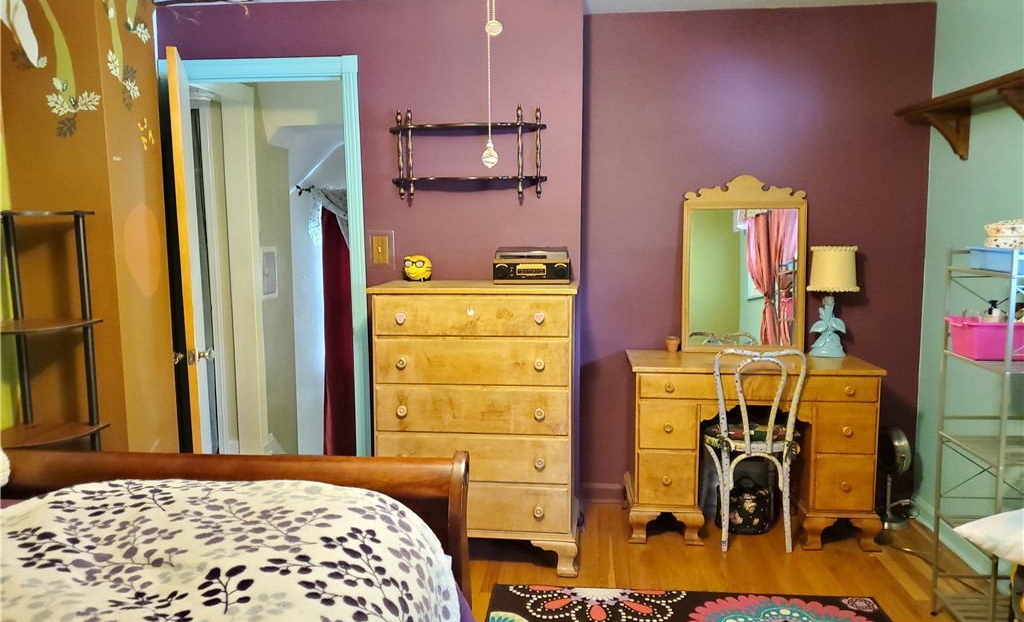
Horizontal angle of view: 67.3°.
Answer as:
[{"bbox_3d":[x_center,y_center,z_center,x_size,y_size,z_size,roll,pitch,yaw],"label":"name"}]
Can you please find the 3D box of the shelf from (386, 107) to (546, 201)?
[{"bbox_3d":[-0.196,-0.683,3.329,0.687,0.401,0.148,0,6,5],"label":"shelf"}]

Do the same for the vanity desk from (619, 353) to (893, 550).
[{"bbox_3d":[1.059,0.605,3.514,1.060,0.777,0.492,0,6,5],"label":"vanity desk"}]

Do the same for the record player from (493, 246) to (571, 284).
[{"bbox_3d":[0.095,-0.189,3.247,0.310,0.140,0.272,0,6,5],"label":"record player"}]

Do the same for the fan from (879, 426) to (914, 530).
[{"bbox_3d":[1.754,0.759,3.543,0.158,0.455,0.208,-1,6,-10],"label":"fan"}]

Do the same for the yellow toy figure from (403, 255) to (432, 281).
[{"bbox_3d":[-0.413,-0.186,3.380,0.121,0.115,0.109,1,6,15],"label":"yellow toy figure"}]

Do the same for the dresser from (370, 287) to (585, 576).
[{"bbox_3d":[-0.130,0.457,3.256,0.827,1.142,0.481,0,6,5],"label":"dresser"}]

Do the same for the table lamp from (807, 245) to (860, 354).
[{"bbox_3d":[1.472,-0.043,3.529,0.247,0.504,0.247,0,6,5],"label":"table lamp"}]

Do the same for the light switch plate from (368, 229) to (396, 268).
[{"bbox_3d":[-0.596,-0.276,3.478,0.129,0.174,0.014,0,6,5],"label":"light switch plate"}]

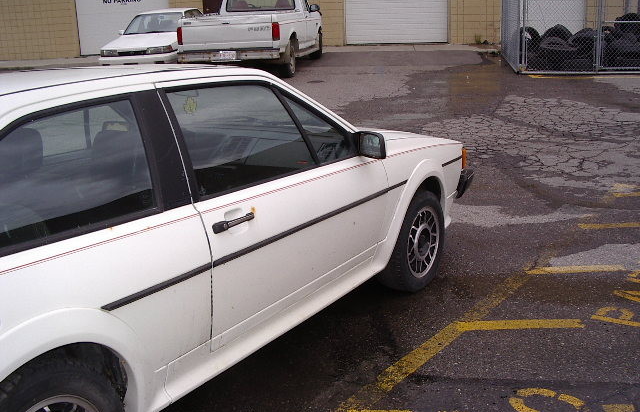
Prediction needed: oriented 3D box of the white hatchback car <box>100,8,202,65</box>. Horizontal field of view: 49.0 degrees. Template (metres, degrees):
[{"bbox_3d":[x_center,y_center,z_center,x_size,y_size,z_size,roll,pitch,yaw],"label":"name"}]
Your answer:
[{"bbox_3d":[-3.570,-3.930,16.650,1.700,1.360,4.250,0,17,10],"label":"white hatchback car"}]

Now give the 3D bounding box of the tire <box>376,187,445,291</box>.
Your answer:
[{"bbox_3d":[0.494,0.187,3.814,0.190,0.560,0.560,7,15,33],"label":"tire"}]

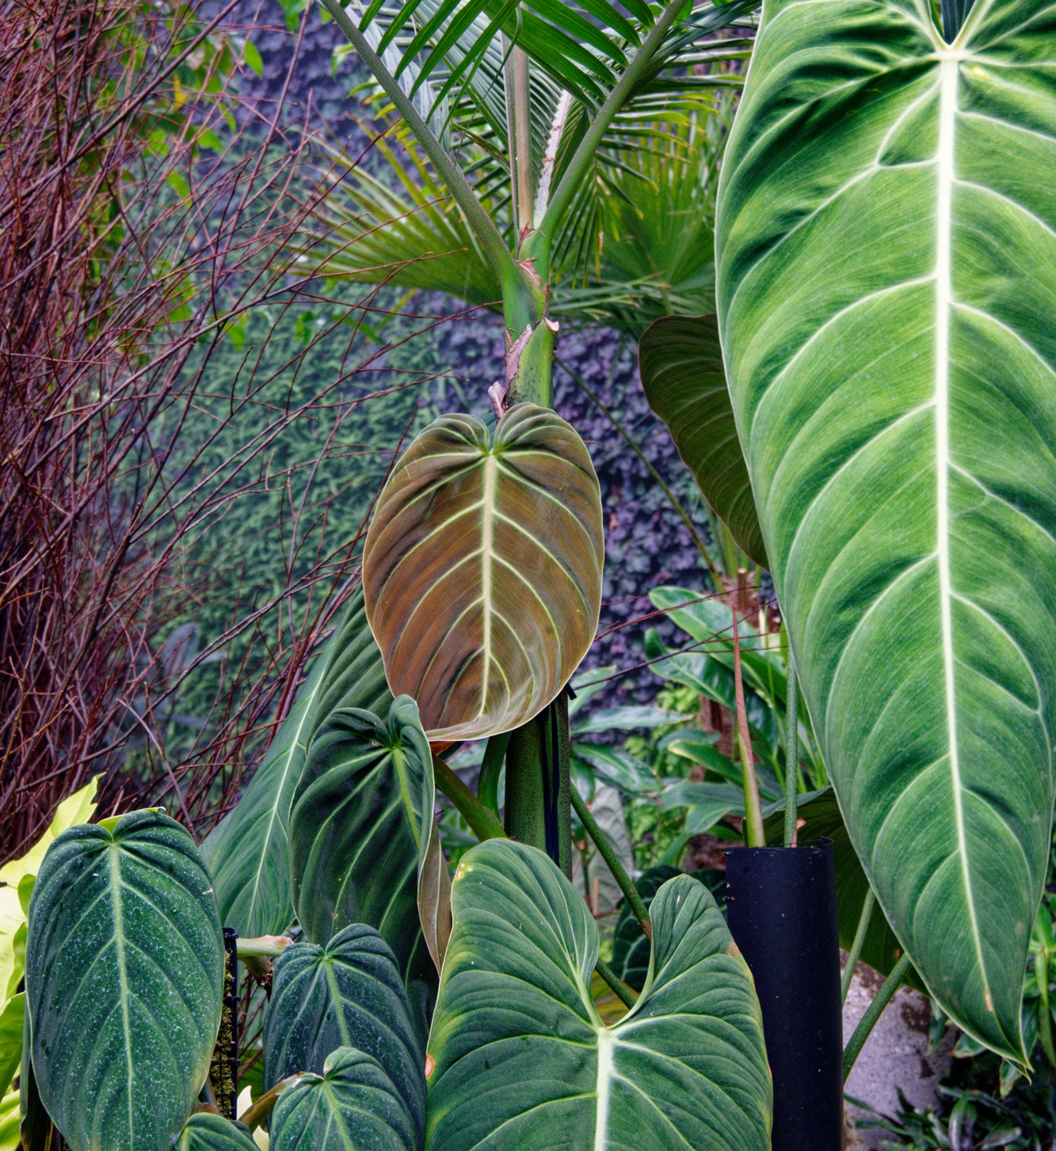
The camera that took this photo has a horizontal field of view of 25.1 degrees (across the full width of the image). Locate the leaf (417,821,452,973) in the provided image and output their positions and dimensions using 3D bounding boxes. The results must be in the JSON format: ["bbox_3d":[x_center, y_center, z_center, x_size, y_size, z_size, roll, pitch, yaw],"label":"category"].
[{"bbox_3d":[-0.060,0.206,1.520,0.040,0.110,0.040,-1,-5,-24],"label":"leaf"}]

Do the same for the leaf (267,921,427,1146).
[{"bbox_3d":[-0.110,0.311,1.470,0.105,0.190,0.045,-12,-13,0],"label":"leaf"}]

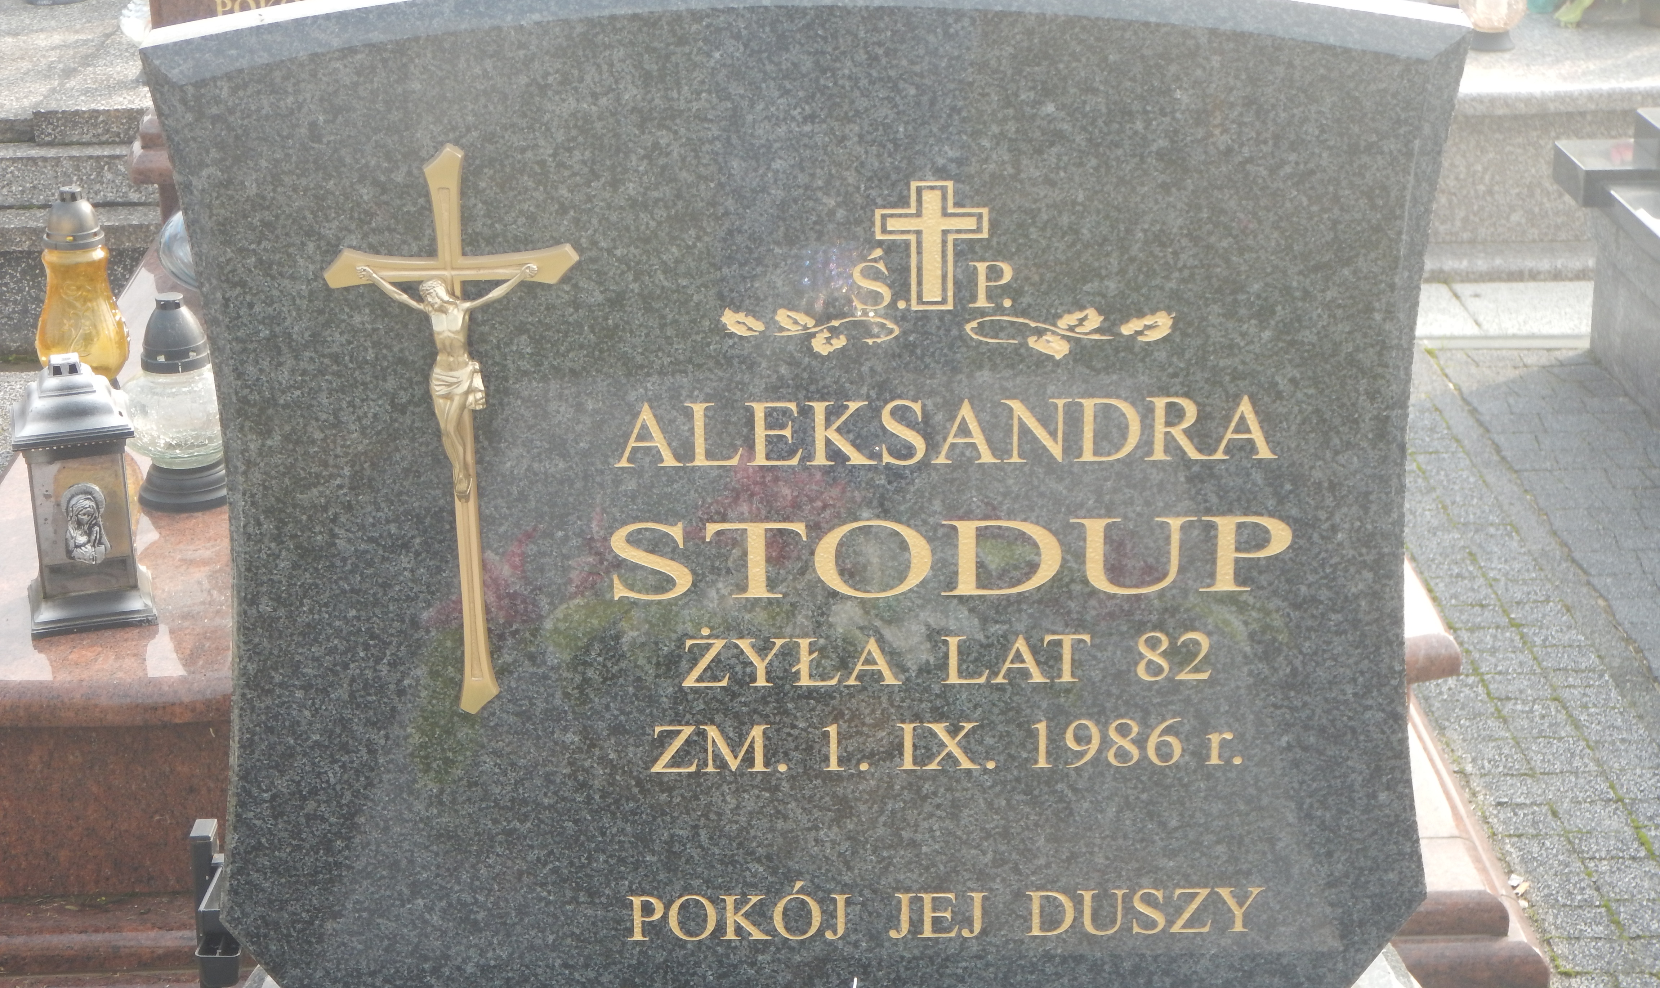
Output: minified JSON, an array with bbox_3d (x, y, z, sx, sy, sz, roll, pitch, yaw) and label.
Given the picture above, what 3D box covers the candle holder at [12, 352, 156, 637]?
[{"bbox_3d":[-0.815,-0.011,3.172,0.136,0.288,0.136,-7,22,-15],"label":"candle holder"}]

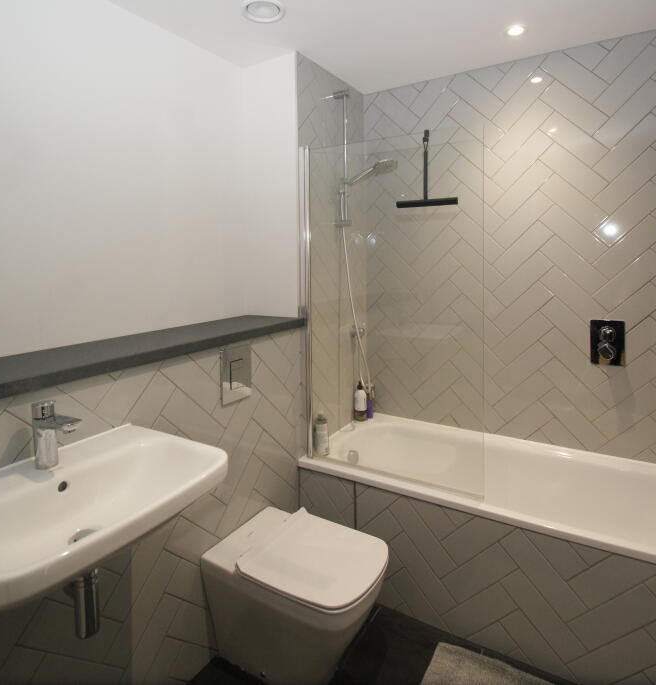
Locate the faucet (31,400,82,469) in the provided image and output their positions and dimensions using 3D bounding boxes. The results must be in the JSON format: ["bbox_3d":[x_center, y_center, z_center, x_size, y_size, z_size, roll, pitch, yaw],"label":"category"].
[{"bbox_3d":[-0.600,0.211,0.950,0.143,0.142,0.050,4,9,30],"label":"faucet"}]

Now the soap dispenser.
[{"bbox_3d":[0.182,0.322,2.345,0.071,0.211,0.071,-1,8,-6],"label":"soap dispenser"}]

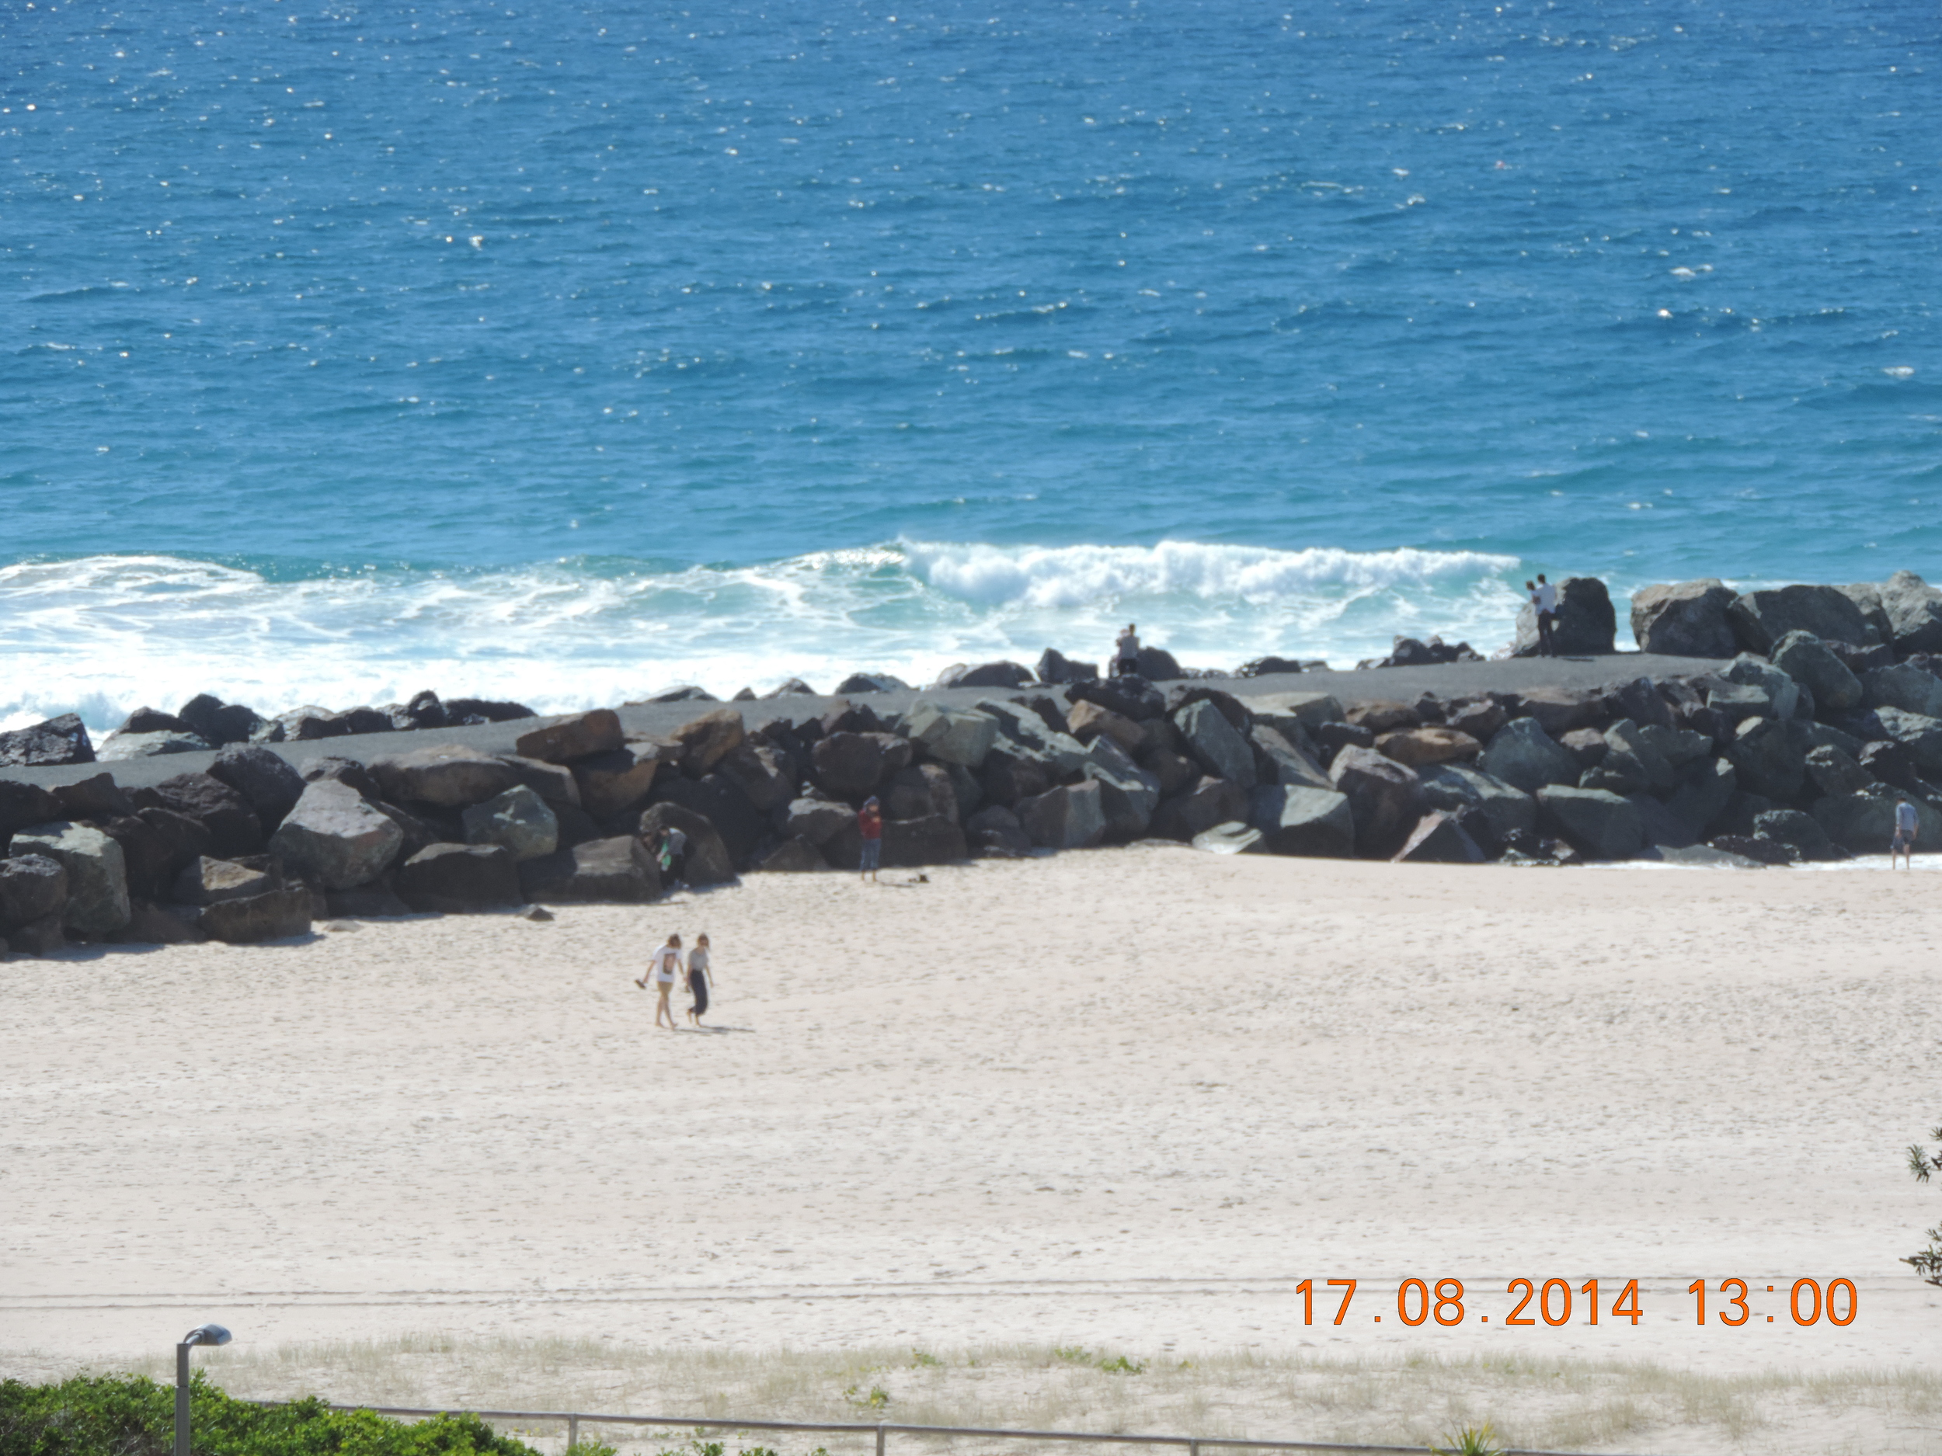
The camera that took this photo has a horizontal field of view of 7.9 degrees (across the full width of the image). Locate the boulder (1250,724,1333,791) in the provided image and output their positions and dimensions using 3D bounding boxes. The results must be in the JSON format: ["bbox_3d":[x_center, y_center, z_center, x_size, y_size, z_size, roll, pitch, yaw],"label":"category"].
[{"bbox_3d":[6.619,0.612,290.000,1.730,1.380,1.400,0,5,0],"label":"boulder"}]

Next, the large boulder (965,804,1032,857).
[{"bbox_3d":[0.536,2.027,275.500,1.340,1.050,1.150,0,4,0],"label":"large boulder"}]

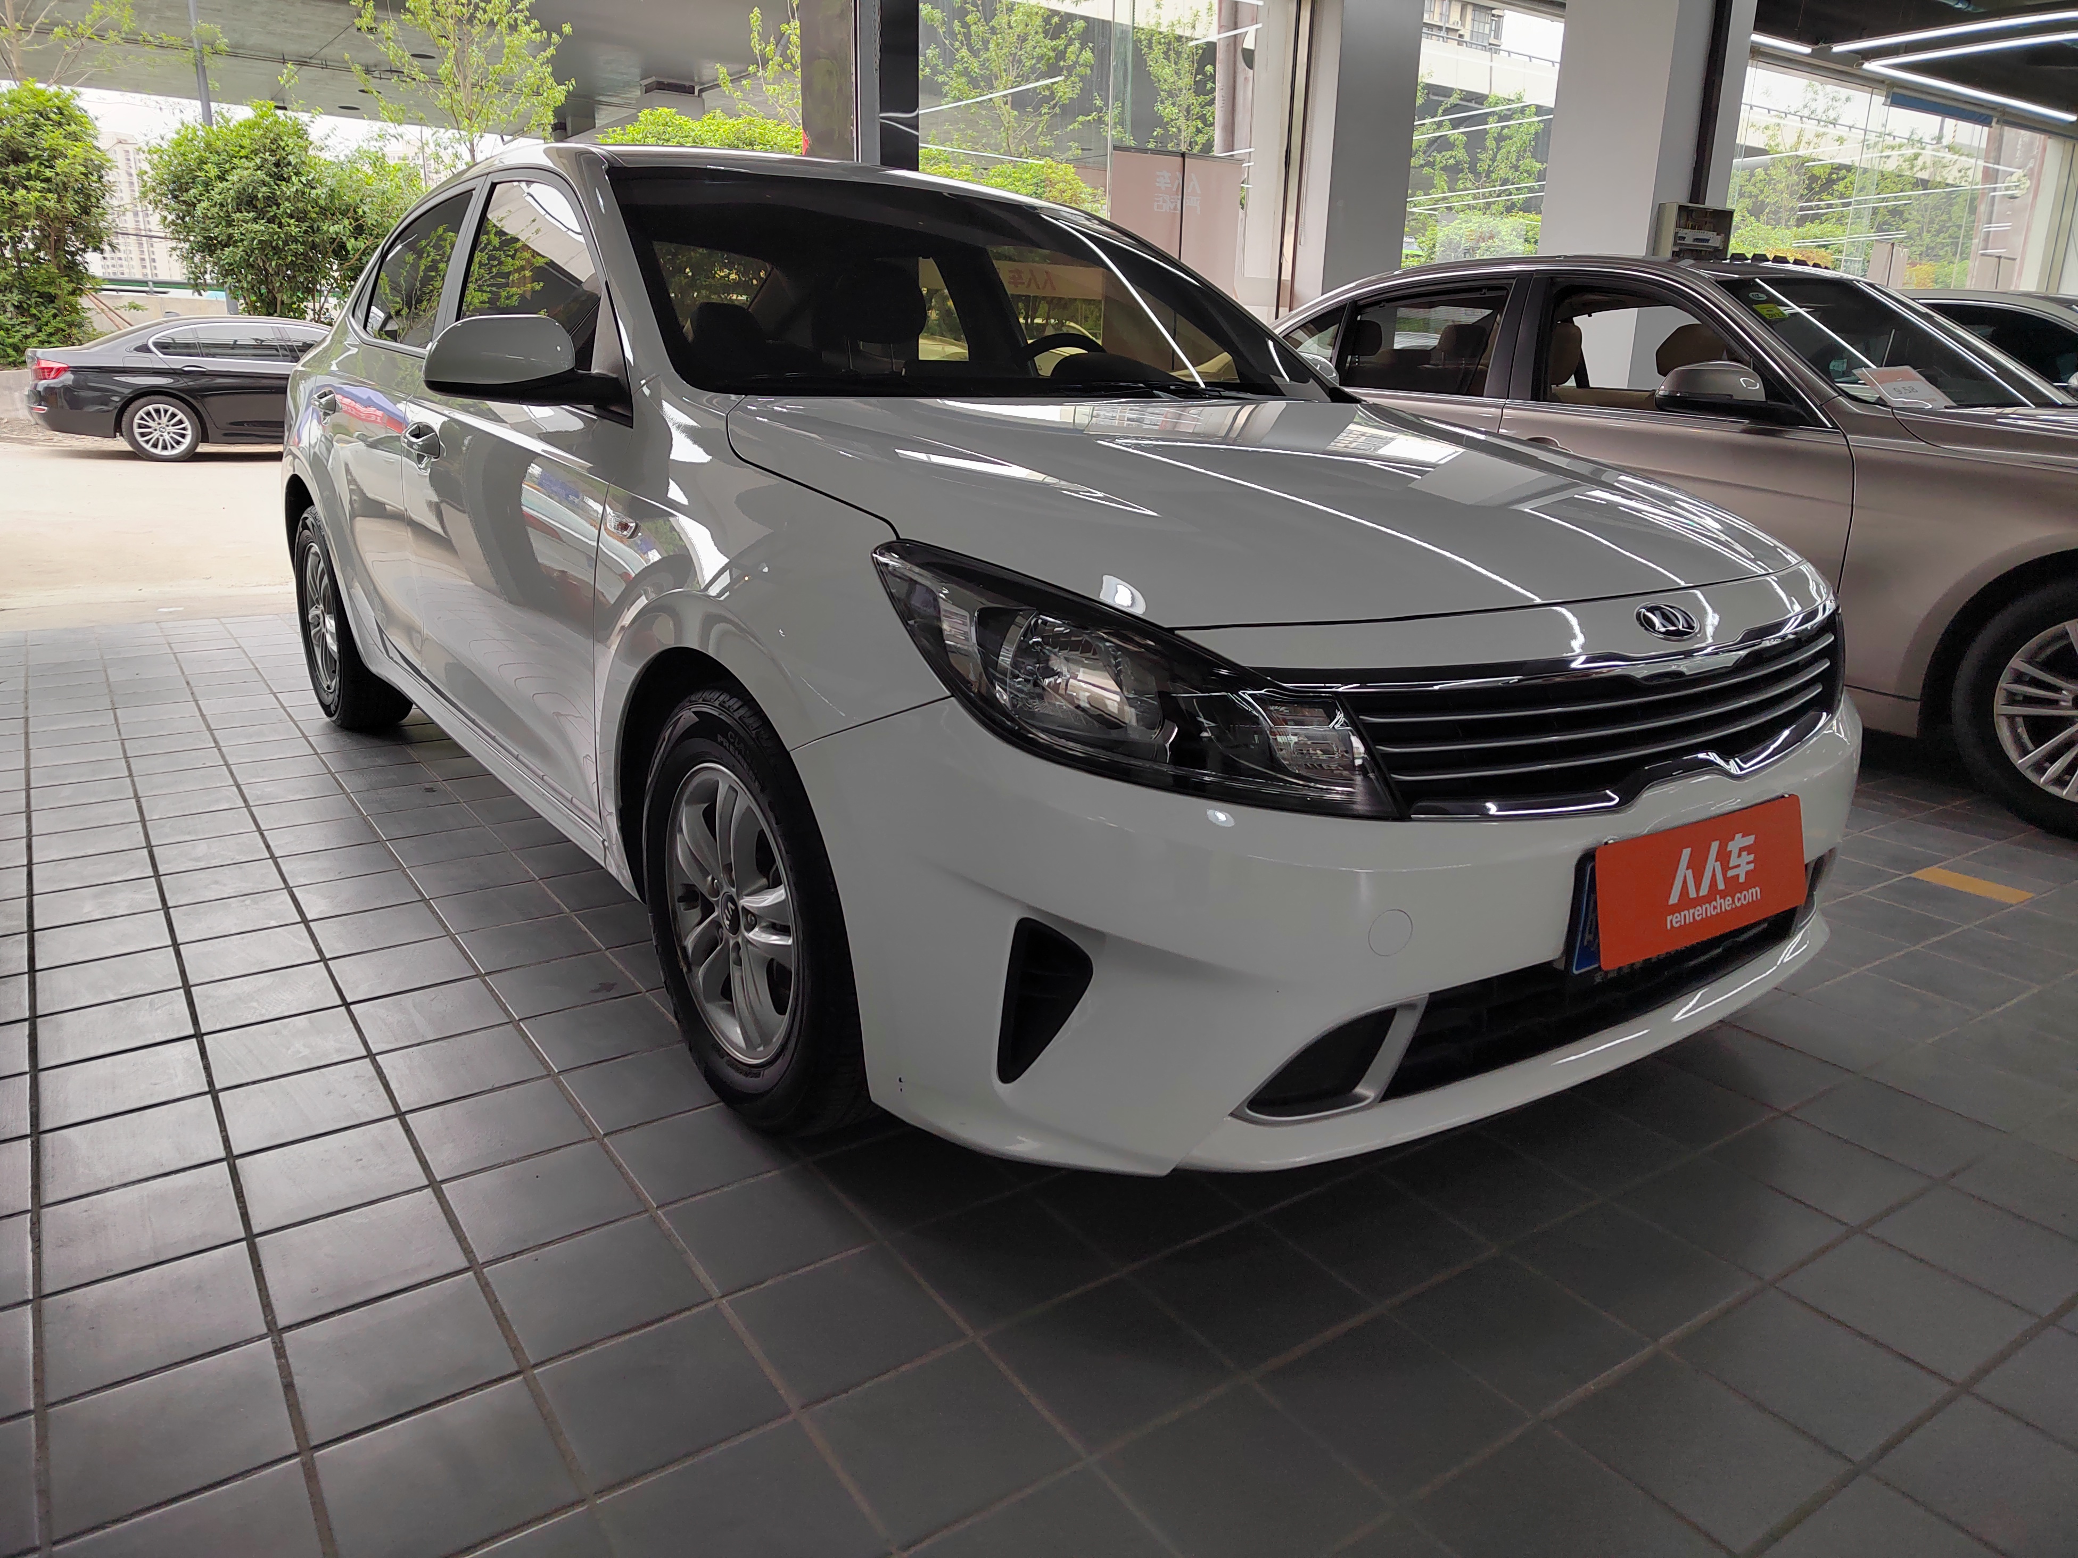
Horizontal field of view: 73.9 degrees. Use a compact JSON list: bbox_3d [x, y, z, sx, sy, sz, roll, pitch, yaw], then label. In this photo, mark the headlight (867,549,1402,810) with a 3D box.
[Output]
[{"bbox_3d":[0.085,-0.103,1.432,0.401,0.237,0.460,-6,18,-26],"label":"headlight"}]

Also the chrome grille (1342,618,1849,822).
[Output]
[{"bbox_3d":[0.723,-0.075,1.614,1.050,0.175,0.135,-11,21,-36],"label":"chrome grille"}]

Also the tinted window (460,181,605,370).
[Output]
[{"bbox_3d":[-0.861,-0.882,2.363,0.050,0.375,0.860,16,3,-41],"label":"tinted window"}]

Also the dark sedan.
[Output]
[{"bbox_3d":[-8.151,-4.340,15.251,5.000,1.480,1.860,-10,20,-34],"label":"dark sedan"}]

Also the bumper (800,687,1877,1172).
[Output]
[{"bbox_3d":[0.567,0.054,1.824,1.680,0.510,0.620,-10,20,-36],"label":"bumper"}]

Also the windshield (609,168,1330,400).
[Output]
[{"bbox_3d":[-0.085,-0.878,2.497,1.370,0.140,0.815,-10,51,-36],"label":"windshield"}]

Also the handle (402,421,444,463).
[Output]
[{"bbox_3d":[-1.153,-0.629,2.574,0.050,0.065,0.200,-11,21,-36],"label":"handle"}]

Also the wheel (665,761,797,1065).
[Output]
[{"bbox_3d":[-0.352,0.167,1.825,0.155,0.395,0.395,-10,20,-36],"label":"wheel"}]

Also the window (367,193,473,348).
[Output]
[{"bbox_3d":[-1.323,-1.082,2.959,0.050,0.345,0.620,17,3,-38],"label":"window"}]

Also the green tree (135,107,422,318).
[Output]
[{"bbox_3d":[-9.539,-6.869,17.466,3.300,3.150,2.800,-10,20,-34],"label":"green tree"}]

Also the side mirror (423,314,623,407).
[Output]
[{"bbox_3d":[-0.732,-0.592,1.966,0.260,0.135,0.150,-11,21,-36],"label":"side mirror"}]

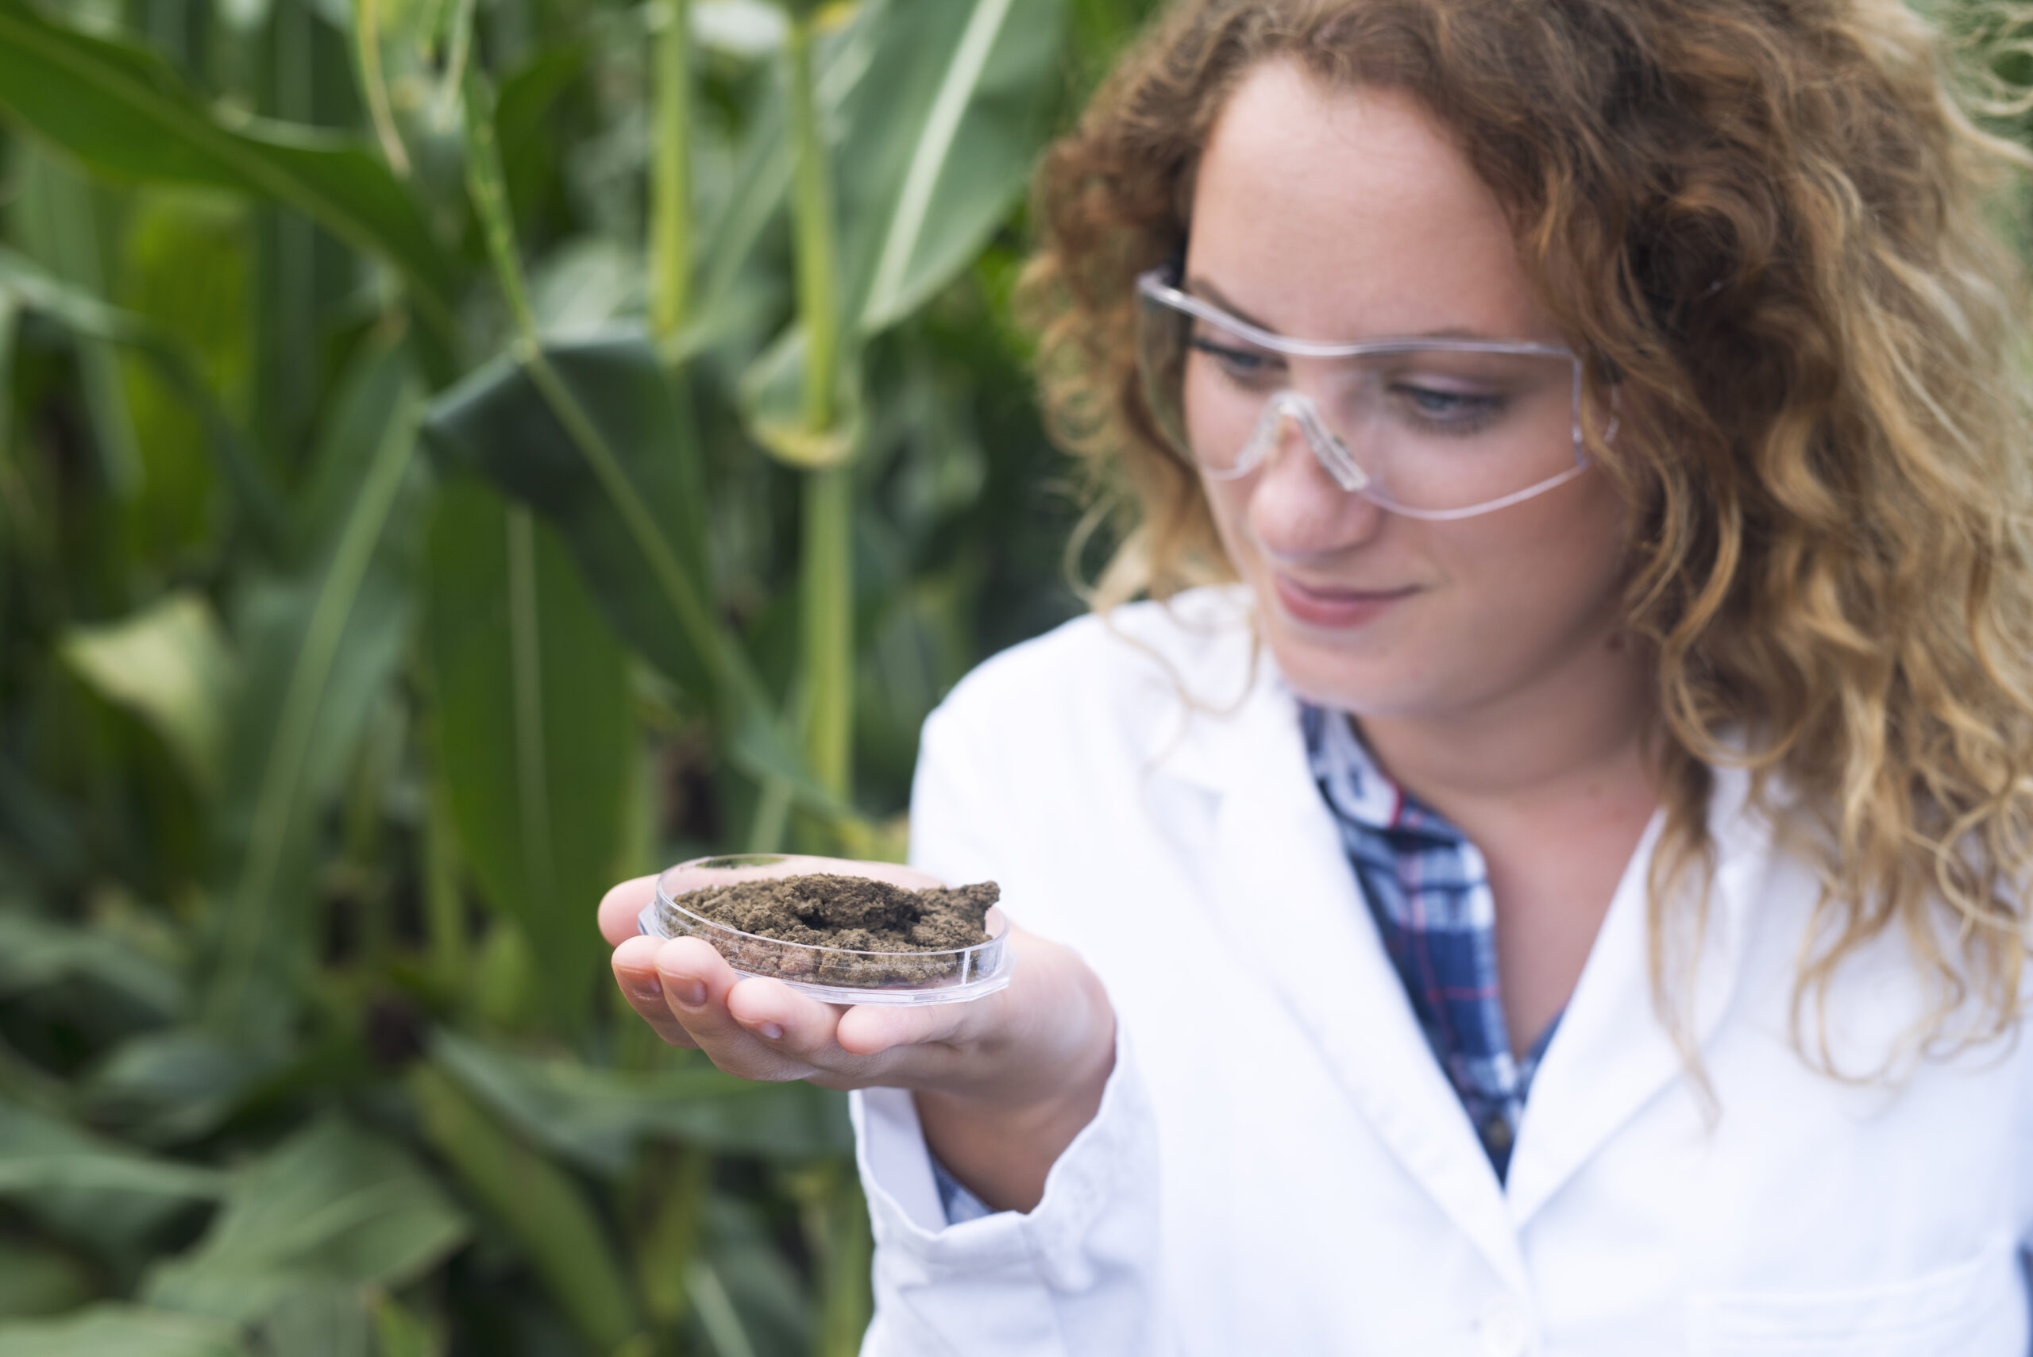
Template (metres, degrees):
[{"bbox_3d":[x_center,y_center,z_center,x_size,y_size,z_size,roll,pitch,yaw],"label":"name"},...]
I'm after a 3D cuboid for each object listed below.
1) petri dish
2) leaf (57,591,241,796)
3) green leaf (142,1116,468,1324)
[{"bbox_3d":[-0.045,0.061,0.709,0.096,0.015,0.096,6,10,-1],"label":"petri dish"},{"bbox_3d":[-0.601,0.010,1.950,0.122,0.140,0.070,0,8,0],"label":"leaf"},{"bbox_3d":[-0.399,0.303,1.580,0.180,0.110,0.100,0,8,0],"label":"green leaf"}]

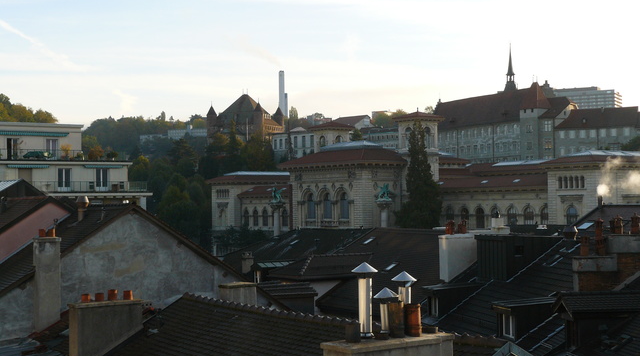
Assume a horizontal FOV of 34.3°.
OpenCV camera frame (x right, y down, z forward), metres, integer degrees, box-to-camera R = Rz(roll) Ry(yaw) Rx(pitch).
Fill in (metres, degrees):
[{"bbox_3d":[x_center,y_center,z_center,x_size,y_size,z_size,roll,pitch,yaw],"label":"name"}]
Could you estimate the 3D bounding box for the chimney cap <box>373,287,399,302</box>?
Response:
[{"bbox_3d":[1.107,1.961,17.500,0.430,0.230,0.430,-1,-2,0],"label":"chimney cap"}]

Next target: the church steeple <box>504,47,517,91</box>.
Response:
[{"bbox_3d":[64.395,-36.677,350.000,3.400,15.600,3.400,-2,-2,27],"label":"church steeple"}]

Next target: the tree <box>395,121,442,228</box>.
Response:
[{"bbox_3d":[20.263,1.131,213.000,9.800,26.000,9.800,-1,-2,0],"label":"tree"}]

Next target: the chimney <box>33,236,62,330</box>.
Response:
[{"bbox_3d":[-10.790,4.217,41.000,0.980,3.800,0.500,0,-2,-29],"label":"chimney"}]

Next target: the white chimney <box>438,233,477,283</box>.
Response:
[{"bbox_3d":[6.413,3.600,46.600,1.800,2.050,0.780,0,-2,-22],"label":"white chimney"}]

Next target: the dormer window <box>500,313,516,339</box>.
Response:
[{"bbox_3d":[6.903,5.421,38.000,0.200,0.950,0.950,0,-2,-15],"label":"dormer window"}]

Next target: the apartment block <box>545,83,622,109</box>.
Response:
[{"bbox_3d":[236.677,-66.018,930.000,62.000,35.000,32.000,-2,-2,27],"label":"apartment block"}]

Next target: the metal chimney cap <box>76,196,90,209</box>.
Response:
[{"bbox_3d":[-10.745,1.099,47.000,0.600,0.520,0.600,-1,-2,0],"label":"metal chimney cap"}]

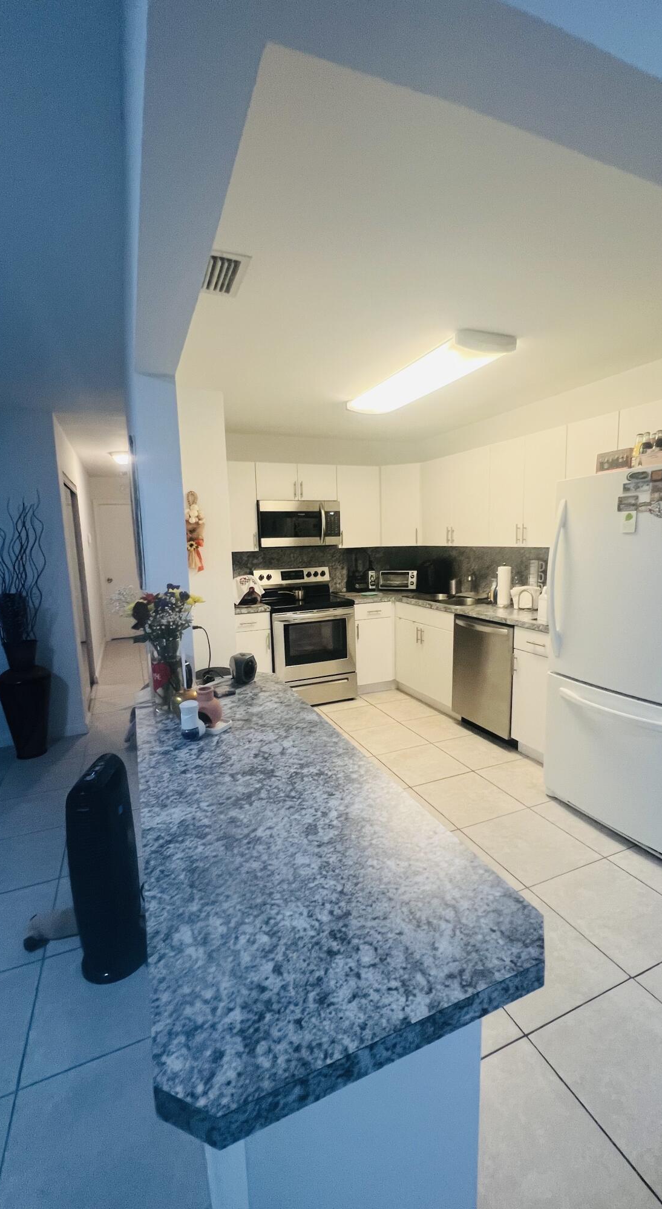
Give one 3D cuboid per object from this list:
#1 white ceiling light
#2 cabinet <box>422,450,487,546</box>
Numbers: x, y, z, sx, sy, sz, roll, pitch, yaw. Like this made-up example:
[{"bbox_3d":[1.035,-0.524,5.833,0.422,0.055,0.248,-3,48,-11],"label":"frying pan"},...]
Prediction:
[{"bbox_3d":[0.541,-1.390,2.867,0.350,0.090,1.230,-4,8,-23],"label":"white ceiling light"},{"bbox_3d":[1.181,-0.886,3.955,0.310,0.755,0.904,-4,8,-23],"label":"cabinet"}]

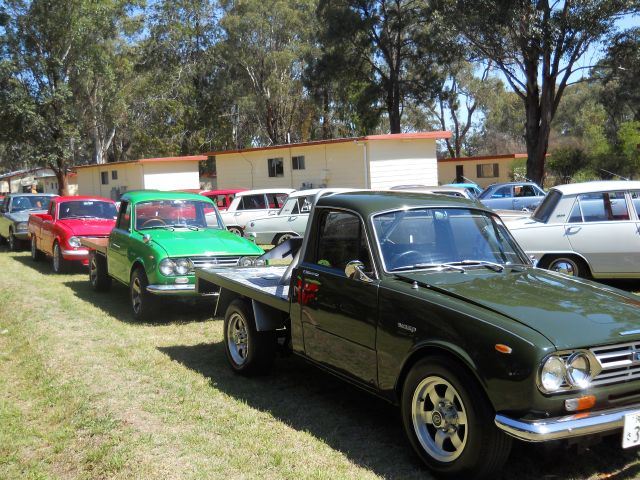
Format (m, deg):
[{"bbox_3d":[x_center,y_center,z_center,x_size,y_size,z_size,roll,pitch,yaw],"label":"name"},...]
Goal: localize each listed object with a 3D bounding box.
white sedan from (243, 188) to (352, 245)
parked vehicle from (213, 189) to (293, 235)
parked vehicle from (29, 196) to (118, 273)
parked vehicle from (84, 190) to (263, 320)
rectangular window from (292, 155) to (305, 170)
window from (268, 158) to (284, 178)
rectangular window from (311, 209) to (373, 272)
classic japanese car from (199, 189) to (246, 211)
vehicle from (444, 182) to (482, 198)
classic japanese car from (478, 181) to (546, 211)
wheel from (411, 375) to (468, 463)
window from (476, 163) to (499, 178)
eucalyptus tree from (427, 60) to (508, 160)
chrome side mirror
[{"bbox_3d":[0.500,-0.440,15.500,4.100,1.410,1.530,-1,4,2],"label":"white sedan"},{"bbox_3d":[-1.010,-0.595,17.561,4.080,1.390,1.500,-3,5,0],"label":"parked vehicle"},{"bbox_3d":[-4.977,-0.232,14.240,1.520,1.420,3.980,-6,6,-32],"label":"parked vehicle"},{"bbox_3d":[-2.125,0.057,9.441,1.560,1.460,3.950,-5,6,-30],"label":"parked vehicle"},{"bbox_3d":[-0.914,-3.325,29.500,0.100,0.600,1.200,-3,5,-28],"label":"rectangular window"},{"bbox_3d":[-2.026,-3.311,31.500,0.100,0.860,1.220,-7,7,-42],"label":"window"},{"bbox_3d":[0.145,0.005,4.309,0.060,0.380,0.730,16,-3,-31],"label":"rectangular window"},{"bbox_3d":[-2.370,-0.808,20.461,4.080,1.390,1.500,-3,5,0],"label":"classic japanese car"},{"bbox_3d":[4.821,-1.169,23.060,4.080,1.380,1.500,-3,5,-8],"label":"vehicle"},{"bbox_3d":[5.710,-1.039,20.458,4.050,1.340,1.500,-4,5,-12],"label":"classic japanese car"},{"bbox_3d":[0.649,0.885,3.423,0.170,0.420,0.420,-2,4,-30],"label":"wheel"},{"bbox_3d":[12.033,-4.906,49.000,0.100,0.970,1.850,-7,7,-41],"label":"window"},{"bbox_3d":[10.800,-7.600,50.000,6.000,10.800,6.000,-1,4,0],"label":"eucalyptus tree"},{"bbox_3d":[0.220,0.180,3.900,0.130,0.120,0.100,-2,6,-30],"label":"chrome side mirror"}]

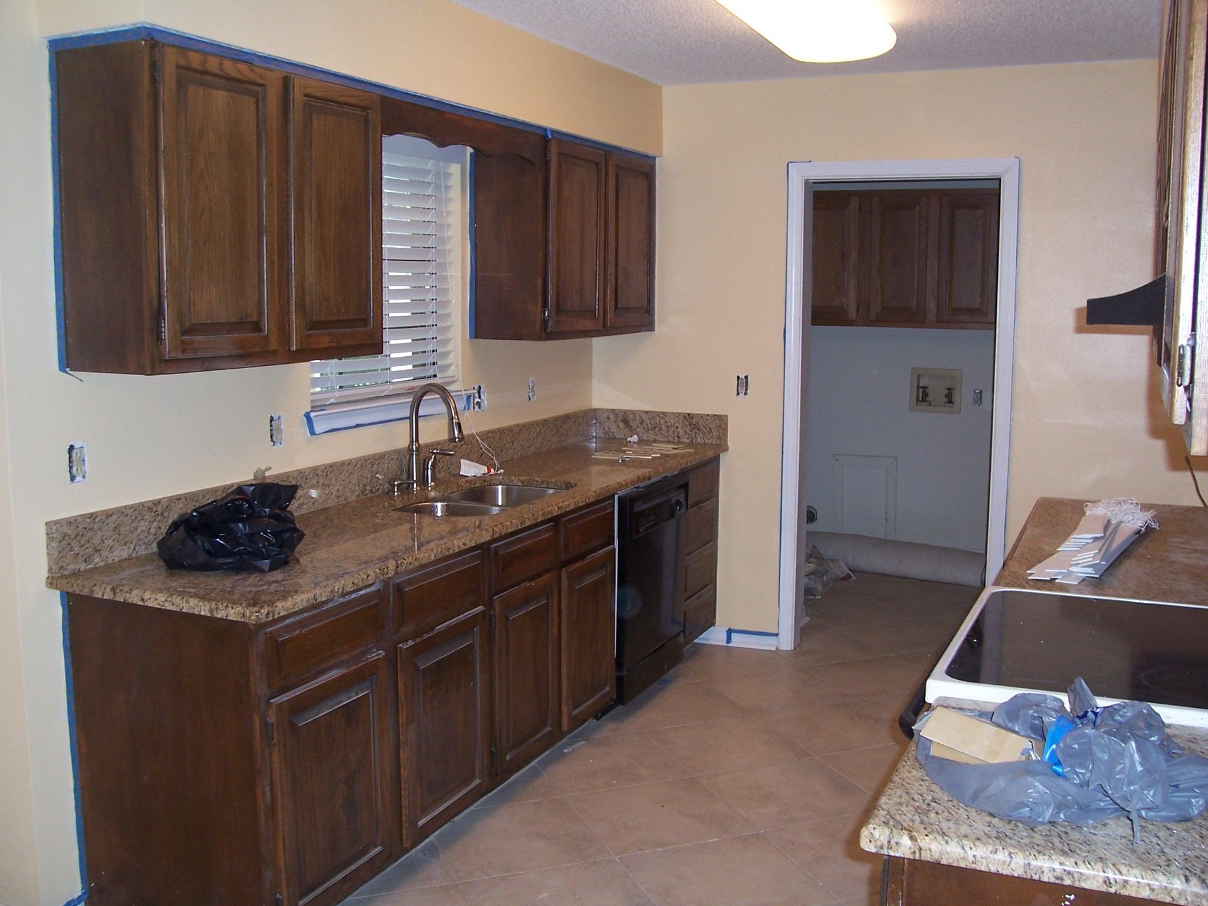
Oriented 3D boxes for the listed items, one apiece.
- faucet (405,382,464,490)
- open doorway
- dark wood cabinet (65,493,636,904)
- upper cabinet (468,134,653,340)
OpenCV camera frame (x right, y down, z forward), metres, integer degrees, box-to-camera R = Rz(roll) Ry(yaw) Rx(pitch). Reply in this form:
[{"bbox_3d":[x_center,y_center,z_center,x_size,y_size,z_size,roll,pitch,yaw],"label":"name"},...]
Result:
[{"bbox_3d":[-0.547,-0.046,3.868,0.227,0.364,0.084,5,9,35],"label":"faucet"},{"bbox_3d":[1.219,-0.153,4.925,0.941,2.096,0.138,4,8,25],"label":"open doorway"},{"bbox_3d":[-0.636,0.656,3.562,0.615,0.852,1.901,4,8,25],"label":"dark wood cabinet"},{"bbox_3d":[-0.126,-0.863,4.809,0.324,0.772,1.062,4,8,25],"label":"upper cabinet"}]

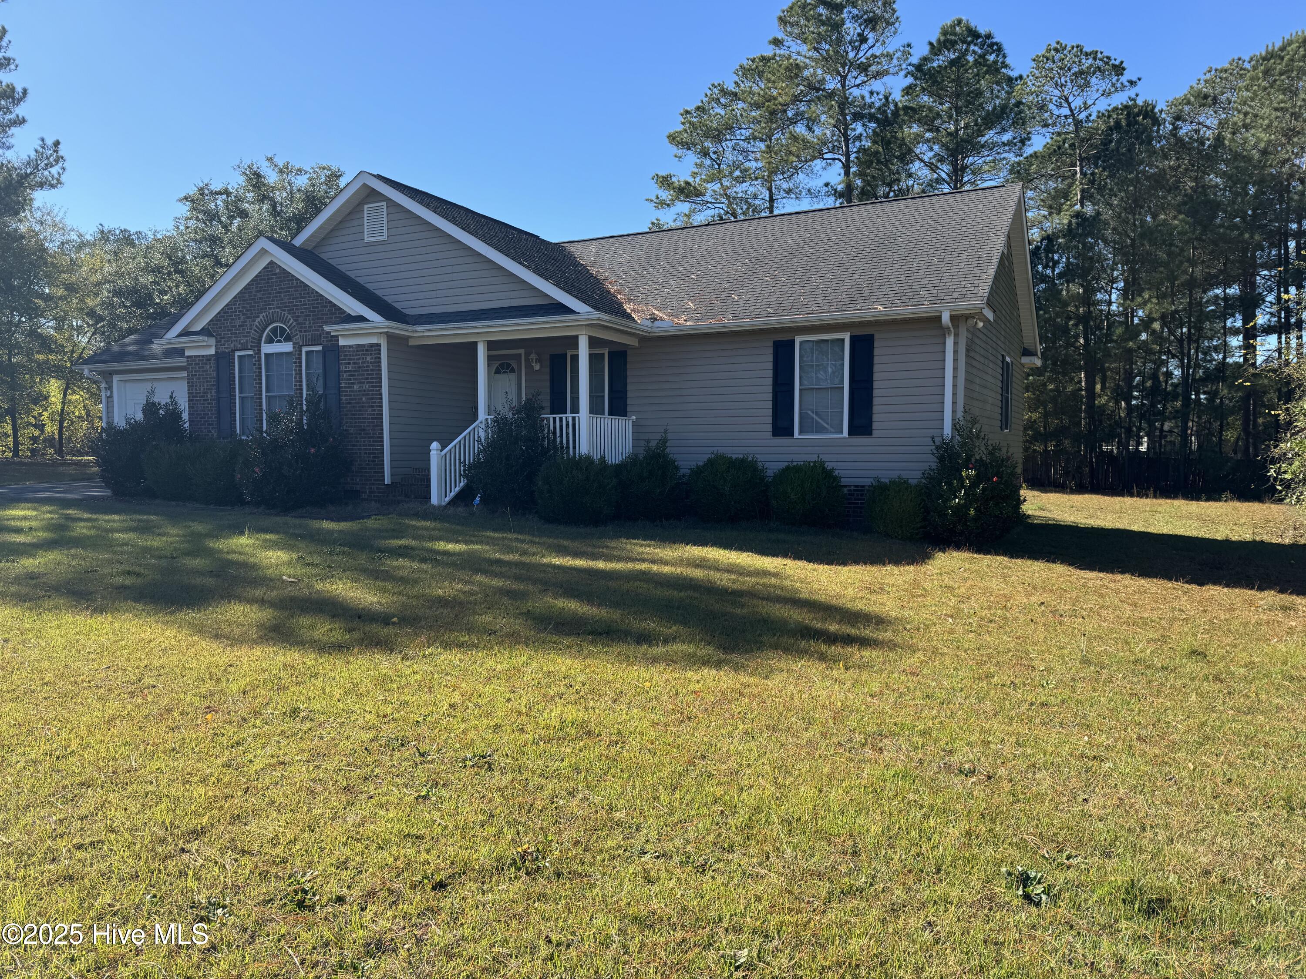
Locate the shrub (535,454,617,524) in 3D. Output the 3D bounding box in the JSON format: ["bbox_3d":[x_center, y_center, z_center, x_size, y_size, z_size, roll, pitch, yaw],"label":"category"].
[{"bbox_3d":[-1.131,-0.023,13.566,1.243,1.009,1.243,0,2,0],"label":"shrub"}]

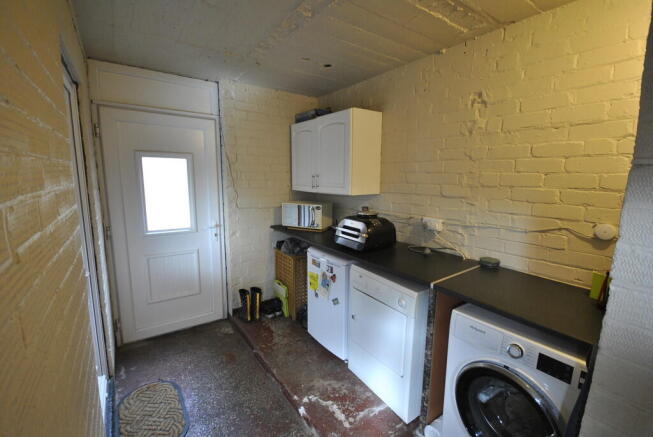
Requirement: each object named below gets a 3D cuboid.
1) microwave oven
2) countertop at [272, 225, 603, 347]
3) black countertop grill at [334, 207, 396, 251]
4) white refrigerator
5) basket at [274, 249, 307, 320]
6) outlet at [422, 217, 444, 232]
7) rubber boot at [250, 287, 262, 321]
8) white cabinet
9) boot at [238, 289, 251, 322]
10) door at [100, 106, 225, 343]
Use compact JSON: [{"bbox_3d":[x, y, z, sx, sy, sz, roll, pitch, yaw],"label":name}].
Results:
[{"bbox_3d":[-0.197,-0.039,2.933,0.456,0.246,0.296,4,9,22],"label":"microwave oven"},{"bbox_3d":[0.410,0.249,2.116,0.617,0.038,2.669,-5,10,-35],"label":"countertop"},{"bbox_3d":[0.329,0.080,2.252,0.410,0.280,0.315,-8,13,-43],"label":"black countertop grill"},{"bbox_3d":[0.227,0.701,2.429,0.560,0.843,0.550,-5,10,-35],"label":"white refrigerator"},{"bbox_3d":[-0.308,0.685,3.043,0.350,0.655,0.450,-5,10,-35],"label":"basket"},{"bbox_3d":[0.799,0.045,2.041,0.040,0.087,0.147,-5,10,-35],"label":"outlet"},{"bbox_3d":[-0.751,0.855,2.869,0.105,0.345,0.260,-2,9,-21],"label":"rubber boot"},{"bbox_3d":[0.056,-0.622,2.751,0.342,0.711,1.010,-5,10,-35],"label":"white cabinet"},{"bbox_3d":[-0.858,0.860,2.824,0.105,0.345,0.260,-3,9,-25],"label":"boot"},{"bbox_3d":[-1.411,0.086,2.469,0.840,1.973,0.060,-5,10,-35],"label":"door"}]

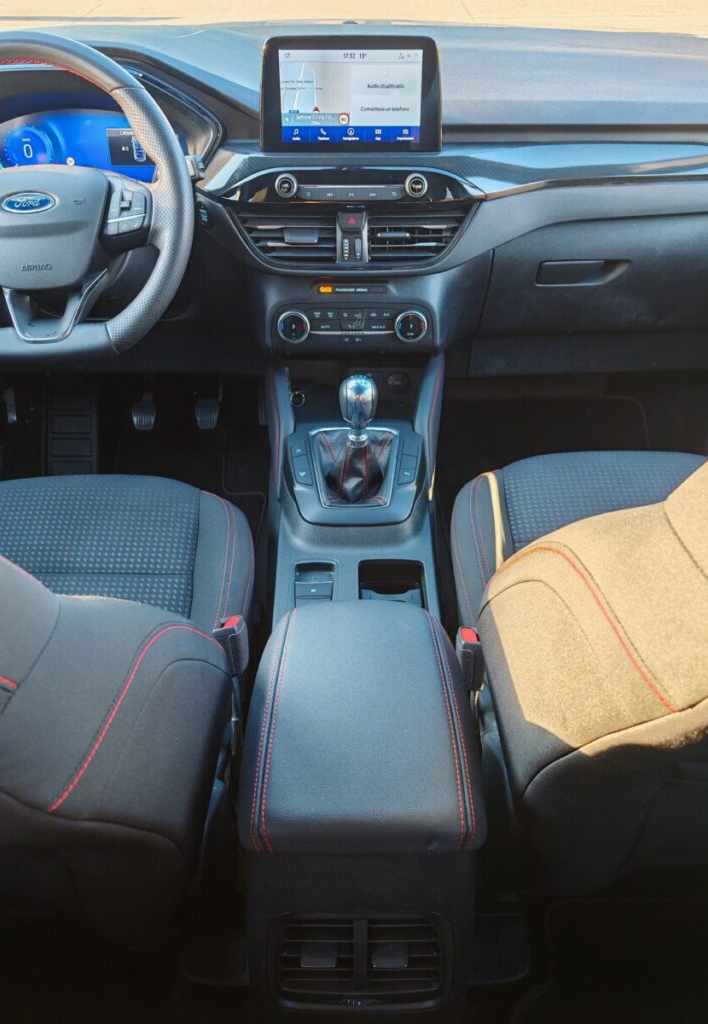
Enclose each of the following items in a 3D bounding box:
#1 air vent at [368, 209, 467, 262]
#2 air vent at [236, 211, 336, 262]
[{"bbox_3d":[0.084,-0.363,1.050,0.127,0.068,0.040,0,29,0],"label":"air vent"},{"bbox_3d":[-0.089,-0.363,1.050,0.129,0.068,0.040,0,29,0],"label":"air vent"}]

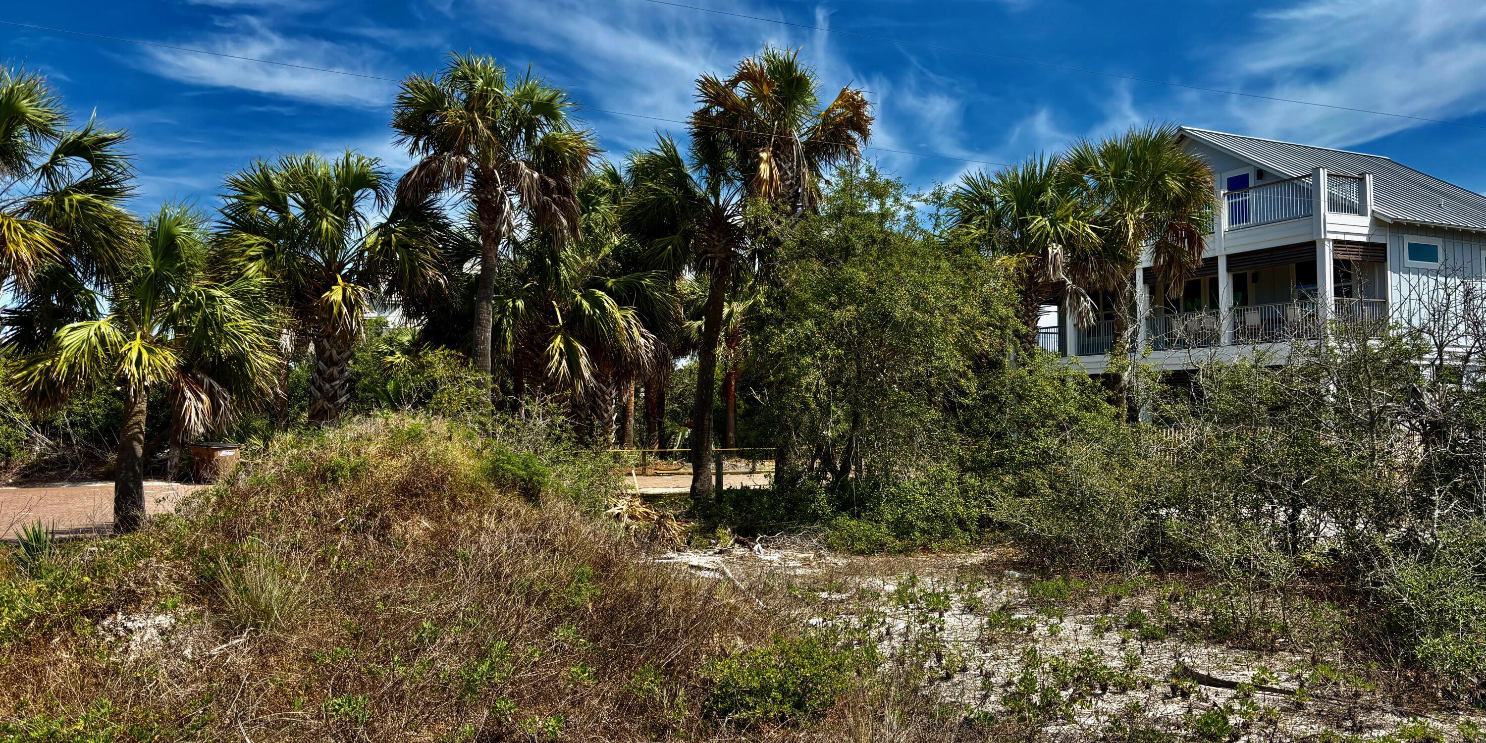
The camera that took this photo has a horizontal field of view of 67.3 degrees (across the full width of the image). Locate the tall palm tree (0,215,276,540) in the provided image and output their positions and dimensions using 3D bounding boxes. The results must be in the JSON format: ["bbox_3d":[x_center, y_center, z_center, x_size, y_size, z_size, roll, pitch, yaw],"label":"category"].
[{"bbox_3d":[-9.161,-0.060,17.019,4.050,4.930,3.900,0,-3,0],"label":"tall palm tree"}]

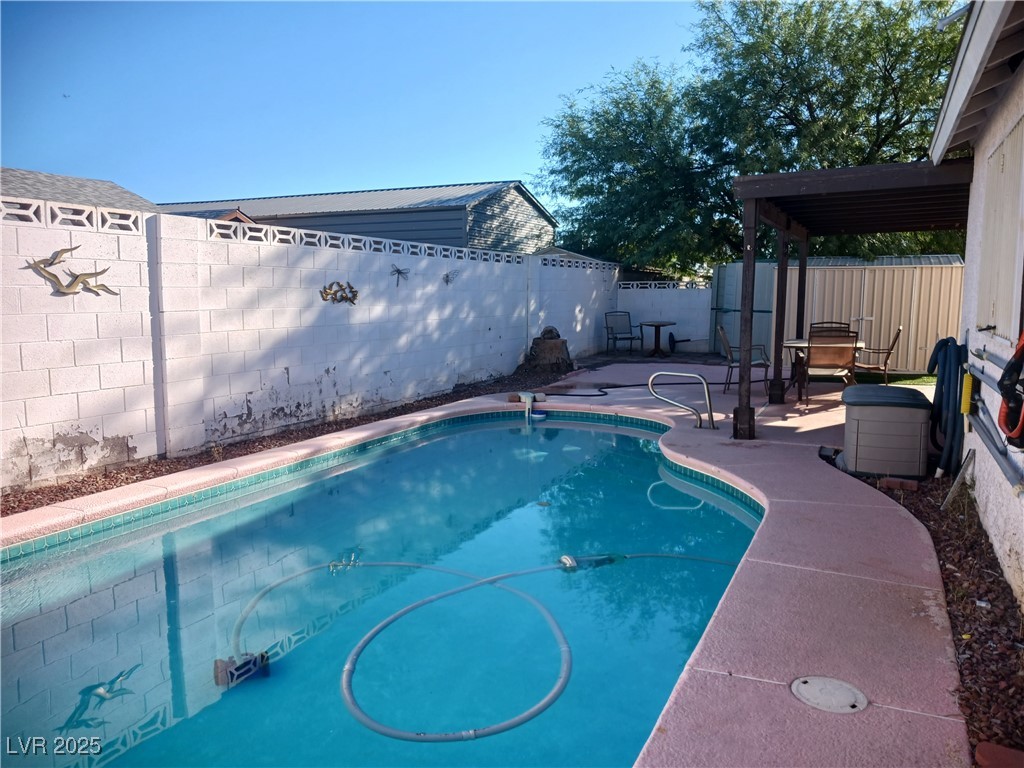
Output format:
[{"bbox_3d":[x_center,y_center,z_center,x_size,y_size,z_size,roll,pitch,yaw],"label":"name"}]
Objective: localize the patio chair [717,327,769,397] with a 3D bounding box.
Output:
[{"bbox_3d":[3.217,-0.342,11.047,0.680,0.930,0.580,2,7,22],"label":"patio chair"}]

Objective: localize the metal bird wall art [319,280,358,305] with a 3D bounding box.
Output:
[{"bbox_3d":[-1.906,-1.018,8.932,0.060,0.256,0.650,3,7,26],"label":"metal bird wall art"}]

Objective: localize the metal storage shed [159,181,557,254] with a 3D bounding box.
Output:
[{"bbox_3d":[-6.098,-3.629,24.858,14.300,4.400,5.700,3,7,26],"label":"metal storage shed"}]

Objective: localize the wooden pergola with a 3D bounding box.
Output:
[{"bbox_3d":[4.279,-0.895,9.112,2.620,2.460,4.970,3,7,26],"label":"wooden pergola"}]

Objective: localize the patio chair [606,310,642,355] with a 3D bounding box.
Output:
[{"bbox_3d":[2.249,-1.006,15.910,0.600,0.910,0.680,-2,7,-16],"label":"patio chair"}]

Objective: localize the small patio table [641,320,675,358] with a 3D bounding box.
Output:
[{"bbox_3d":[2.988,-0.924,16.262,0.730,0.670,0.730,3,7,26],"label":"small patio table"}]

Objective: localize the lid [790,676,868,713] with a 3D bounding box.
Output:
[{"bbox_3d":[1.108,1.084,2.789,0.250,0.020,0.250,0,7,0],"label":"lid"}]

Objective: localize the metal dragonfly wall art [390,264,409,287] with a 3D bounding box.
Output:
[{"bbox_3d":[-1.381,-1.350,9.980,0.040,0.285,0.385,3,7,26],"label":"metal dragonfly wall art"}]

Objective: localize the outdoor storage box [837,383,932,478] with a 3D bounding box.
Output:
[{"bbox_3d":[2.955,0.354,6.354,0.590,0.640,0.560,2,7,20],"label":"outdoor storage box"}]

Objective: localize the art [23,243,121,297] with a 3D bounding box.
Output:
[{"bbox_3d":[-3.272,-0.855,6.013,0.070,0.388,0.760,3,7,26],"label":"art"}]

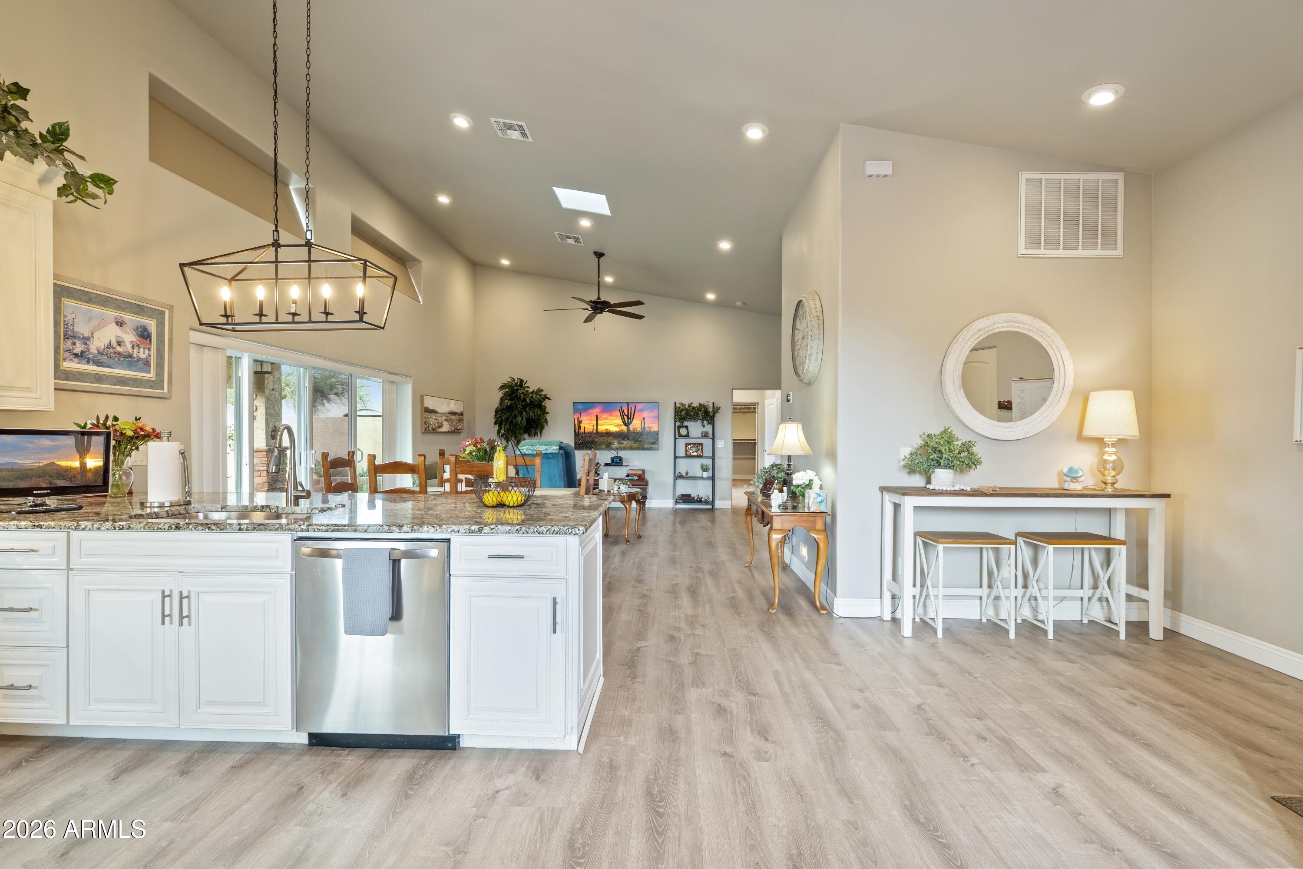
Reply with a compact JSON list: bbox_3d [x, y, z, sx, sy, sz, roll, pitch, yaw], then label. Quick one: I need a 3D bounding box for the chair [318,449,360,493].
[{"bbox_3d":[-2.610,0.712,5.249,0.500,1.100,0.460,0,0,2],"label":"chair"}]

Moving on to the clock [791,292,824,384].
[{"bbox_3d":[1.291,-0.797,4.827,0.085,0.775,0.775,0,0,2],"label":"clock"}]

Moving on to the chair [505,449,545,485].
[{"bbox_3d":[-1.323,0.714,5.614,0.460,1.100,0.500,0,0,2],"label":"chair"}]

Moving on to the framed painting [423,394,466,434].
[{"bbox_3d":[-3.062,-0.282,8.573,0.050,0.510,1.450,0,0,2],"label":"framed painting"}]

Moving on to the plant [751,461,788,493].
[{"bbox_3d":[1.125,0.404,5.258,0.380,0.320,0.350,0,0,2],"label":"plant"}]

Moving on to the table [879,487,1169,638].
[{"bbox_3d":[2.359,0.817,3.755,1.610,0.900,0.420,0,0,2],"label":"table"}]

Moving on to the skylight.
[{"bbox_3d":[-0.721,-2.492,6.175,0.560,0.060,0.560,10,1,2],"label":"skylight"}]

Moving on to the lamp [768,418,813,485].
[{"bbox_3d":[1.076,0.202,4.442,0.350,0.670,0.350,0,0,2],"label":"lamp"}]

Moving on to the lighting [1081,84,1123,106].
[{"bbox_3d":[2.565,-1.919,3.288,0.190,0.040,0.190,10,0,2],"label":"lighting"}]

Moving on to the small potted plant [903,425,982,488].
[{"bbox_3d":[1.894,0.149,3.760,0.500,0.410,0.400,0,0,2],"label":"small potted plant"}]

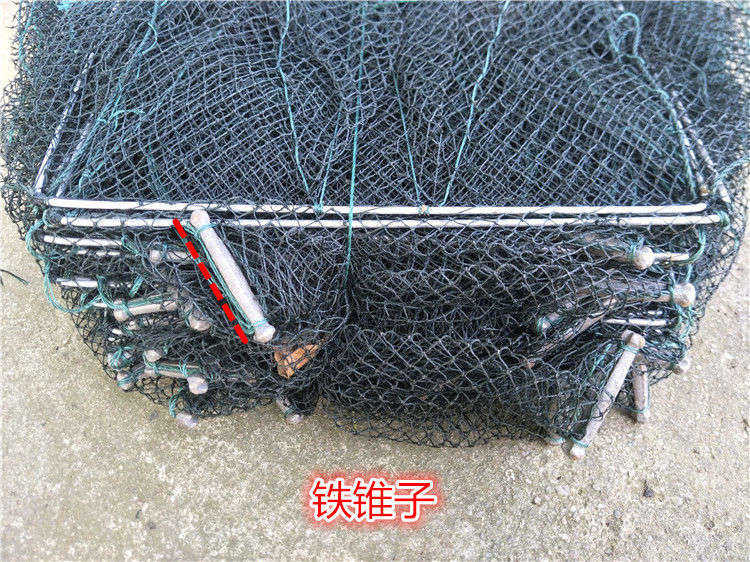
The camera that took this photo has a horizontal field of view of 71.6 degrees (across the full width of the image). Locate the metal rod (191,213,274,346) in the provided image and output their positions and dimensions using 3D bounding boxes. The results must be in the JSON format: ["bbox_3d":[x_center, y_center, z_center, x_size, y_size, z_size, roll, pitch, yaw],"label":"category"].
[{"bbox_3d":[-0.084,-0.004,0.305,0.011,0.011,0.090,-29,86,-13],"label":"metal rod"}]

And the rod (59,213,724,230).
[{"bbox_3d":[0.010,-0.036,0.316,0.404,0.005,0.005,0,52,0],"label":"rod"}]

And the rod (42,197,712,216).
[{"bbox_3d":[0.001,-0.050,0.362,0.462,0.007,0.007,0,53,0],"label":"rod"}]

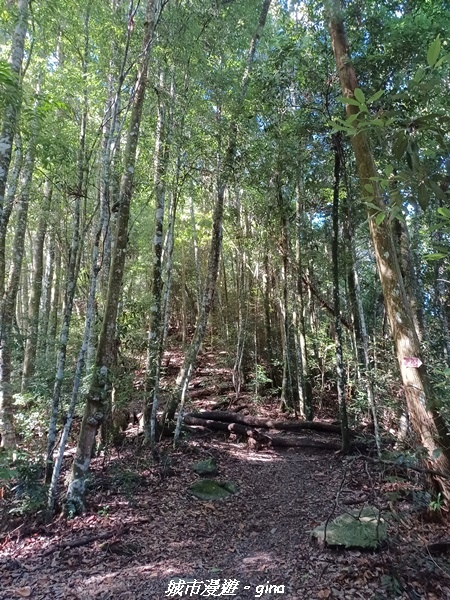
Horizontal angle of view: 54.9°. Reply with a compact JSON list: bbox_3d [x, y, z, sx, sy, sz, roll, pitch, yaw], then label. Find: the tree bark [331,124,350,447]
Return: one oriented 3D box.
[{"bbox_3d":[1.728,-0.237,6.538,0.190,4.858,0.170,1,-8,0],"label":"tree bark"}]

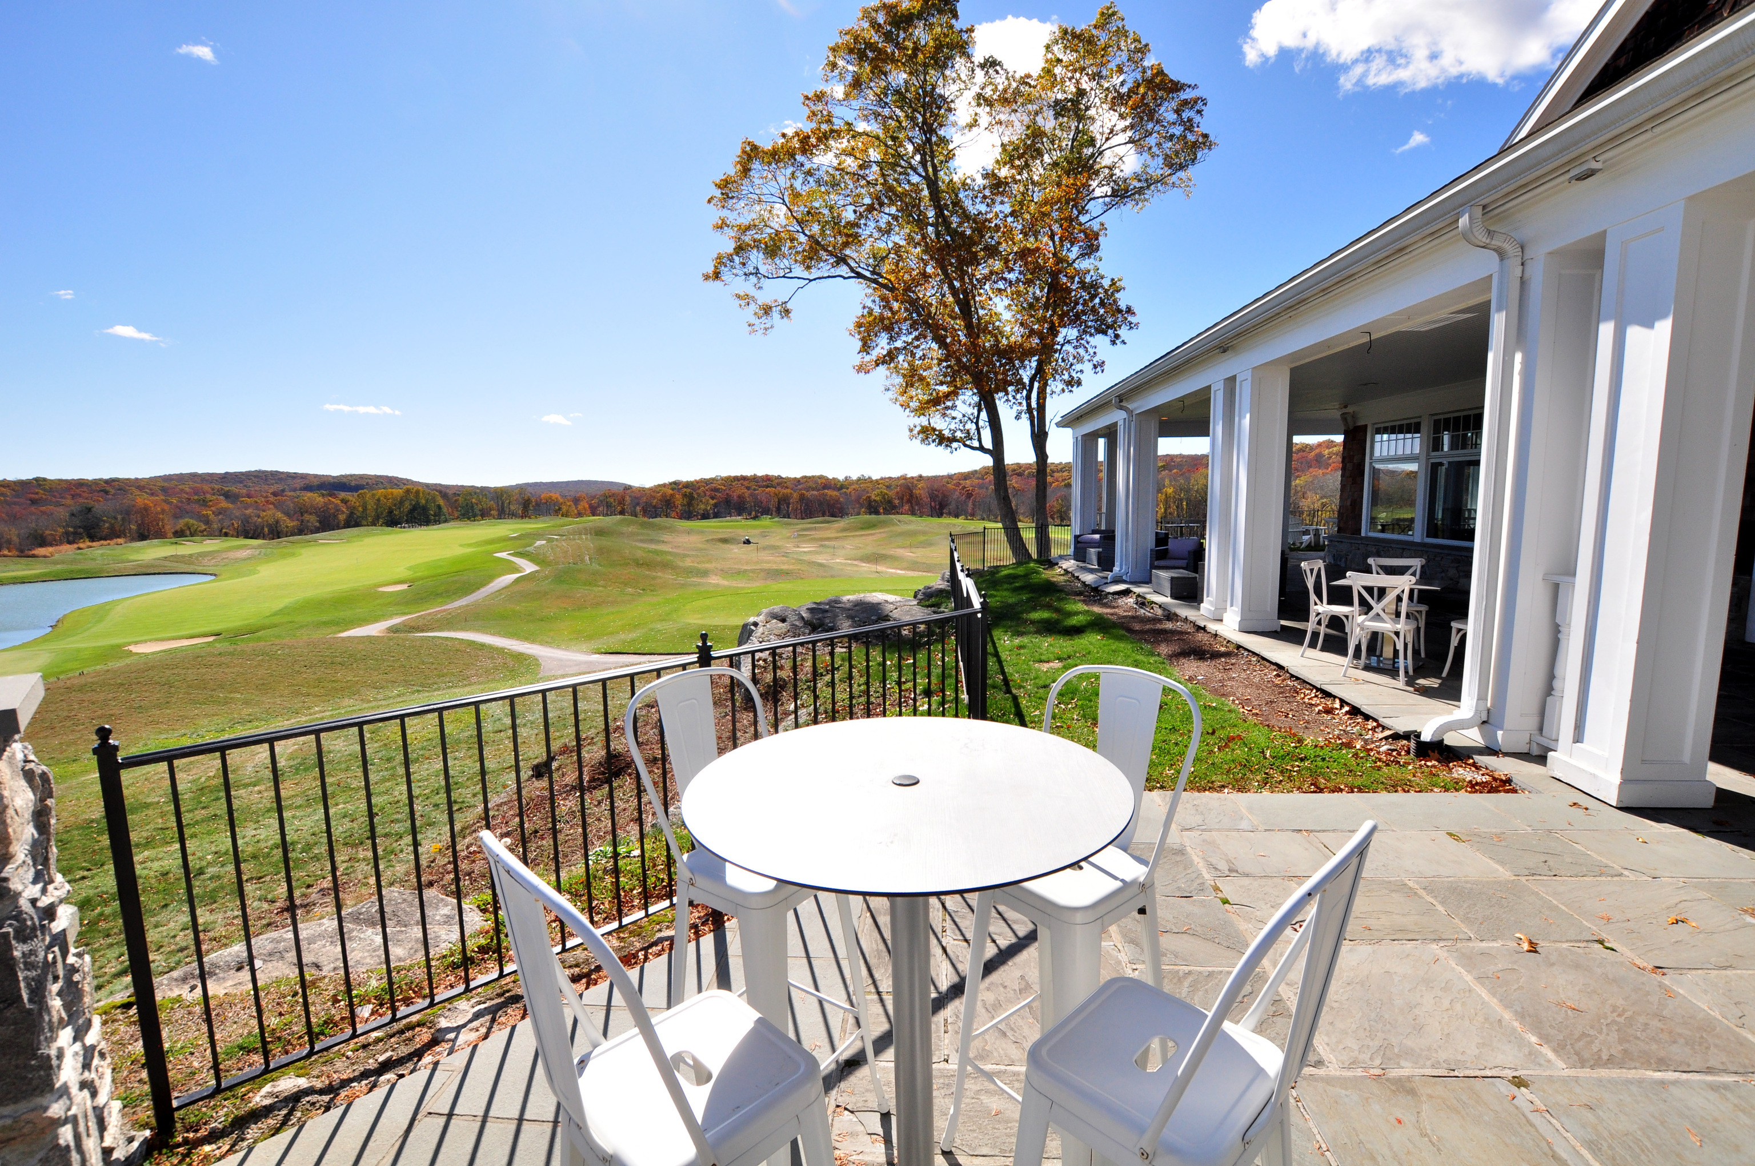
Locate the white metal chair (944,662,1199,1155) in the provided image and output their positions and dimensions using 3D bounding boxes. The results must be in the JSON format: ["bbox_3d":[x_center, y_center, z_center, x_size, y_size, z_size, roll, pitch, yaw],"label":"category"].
[{"bbox_3d":[0.457,0.818,1.722,0.449,1.177,0.441,-7,9,-36],"label":"white metal chair"}]

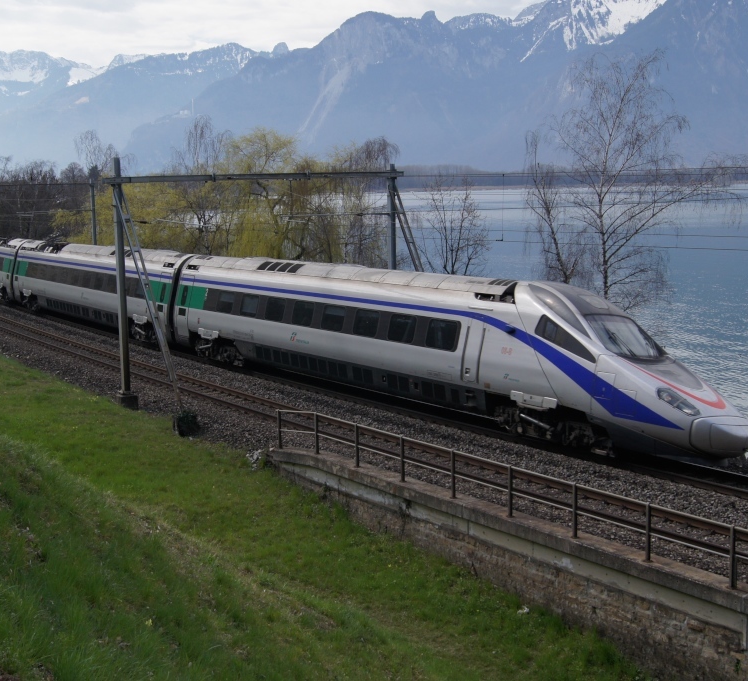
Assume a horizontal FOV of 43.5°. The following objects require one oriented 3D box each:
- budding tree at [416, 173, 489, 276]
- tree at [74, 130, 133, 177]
[{"bbox_3d":[4.351,-4.443,51.986,3.970,9.590,3.970,0,9,5],"label":"budding tree"},{"bbox_3d":[-26.793,-13.307,94.030,6.330,15.140,6.040,-3,10,-15],"label":"tree"}]

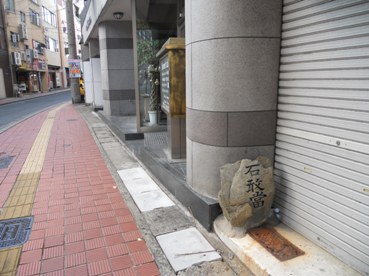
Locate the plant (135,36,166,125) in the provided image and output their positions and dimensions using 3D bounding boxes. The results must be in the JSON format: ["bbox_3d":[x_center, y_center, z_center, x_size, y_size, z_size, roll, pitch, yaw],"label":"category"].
[{"bbox_3d":[-0.720,-1.270,6.475,0.700,1.960,0.650,-3,11,-11],"label":"plant"}]

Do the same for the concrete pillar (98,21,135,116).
[{"bbox_3d":[-2.076,-2.111,8.999,1.050,2.740,0.900,-3,11,-11],"label":"concrete pillar"}]

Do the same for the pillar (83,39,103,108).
[{"bbox_3d":[-3.801,-2.635,11.907,0.720,2.750,0.900,-4,11,-14],"label":"pillar"}]

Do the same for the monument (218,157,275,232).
[{"bbox_3d":[0.587,0.483,2.693,0.460,0.610,0.270,-4,11,-14],"label":"monument"}]

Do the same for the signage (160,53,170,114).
[{"bbox_3d":[-0.280,-0.840,4.522,0.090,0.820,1.122,-3,11,-11],"label":"signage"}]

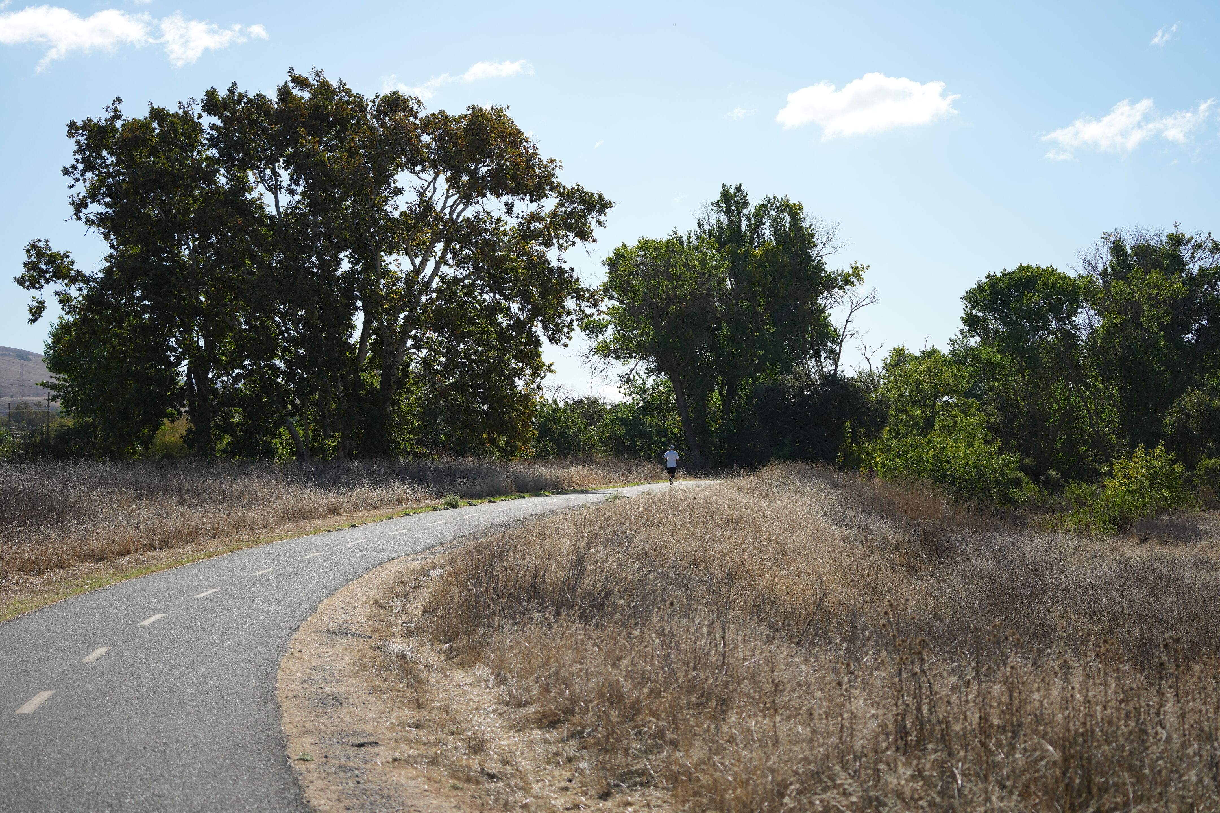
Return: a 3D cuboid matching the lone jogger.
[{"bbox_3d":[2.560,2.460,89.000,0.620,1.690,0.620,0,-1,11],"label":"lone jogger"}]

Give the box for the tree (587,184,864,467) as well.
[{"bbox_3d":[6.050,-4.200,112.000,14.400,15.000,12.500,0,-1,0],"label":"tree"}]

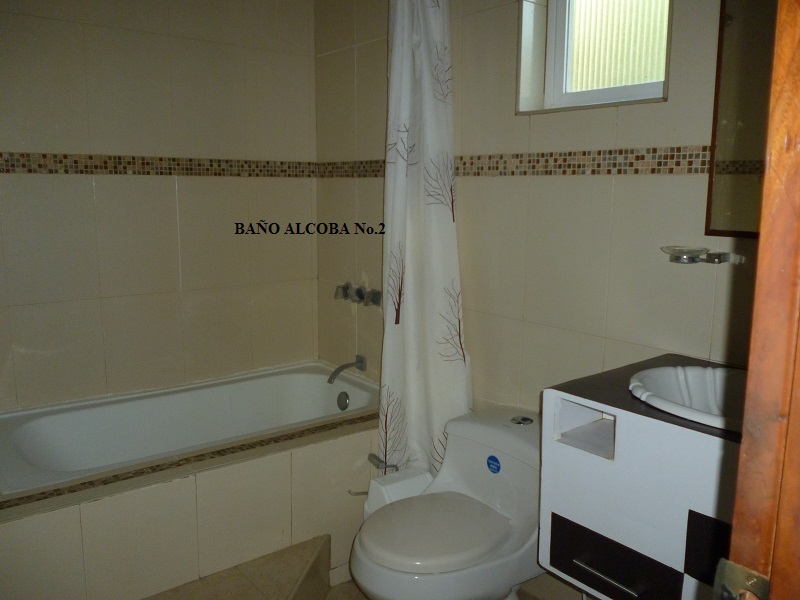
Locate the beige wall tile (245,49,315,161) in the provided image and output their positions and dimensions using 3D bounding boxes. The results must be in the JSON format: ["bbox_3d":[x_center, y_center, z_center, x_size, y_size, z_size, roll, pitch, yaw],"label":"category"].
[{"bbox_3d":[-0.522,-0.824,2.773,0.302,0.455,0.012,-7,12,-36],"label":"beige wall tile"}]

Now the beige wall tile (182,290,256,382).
[{"bbox_3d":[-0.771,0.152,2.757,0.302,0.411,0.012,-7,12,-36],"label":"beige wall tile"}]

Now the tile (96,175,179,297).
[{"bbox_3d":[-0.998,-0.247,2.475,0.300,0.450,0.010,-7,12,-38],"label":"tile"}]

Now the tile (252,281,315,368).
[{"bbox_3d":[-0.530,0.123,2.936,0.302,0.411,0.012,-7,12,-36],"label":"tile"}]

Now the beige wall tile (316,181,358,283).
[{"bbox_3d":[-0.273,-0.301,2.818,0.012,0.448,0.312,-7,13,-39],"label":"beige wall tile"}]

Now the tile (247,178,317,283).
[{"bbox_3d":[-0.517,-0.305,2.826,0.309,0.448,0.012,-7,13,-39],"label":"tile"}]

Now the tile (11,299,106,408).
[{"bbox_3d":[-1.254,0.210,2.398,0.302,0.411,0.012,-7,12,-36],"label":"tile"}]

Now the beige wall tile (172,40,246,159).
[{"bbox_3d":[-0.763,-0.795,2.593,0.302,0.455,0.012,-7,12,-36],"label":"beige wall tile"}]

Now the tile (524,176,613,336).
[{"bbox_3d":[0.487,-0.135,1.900,0.010,0.450,0.300,-7,12,-38],"label":"tile"}]

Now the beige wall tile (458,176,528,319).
[{"bbox_3d":[0.299,-0.176,2.133,0.010,0.450,0.300,-7,12,-38],"label":"beige wall tile"}]

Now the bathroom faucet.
[{"bbox_3d":[-0.227,0.293,2.736,0.160,0.100,0.060,-7,12,-38],"label":"bathroom faucet"}]

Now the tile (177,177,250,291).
[{"bbox_3d":[-0.754,-0.274,2.637,0.300,0.448,0.012,-7,13,-39],"label":"tile"}]

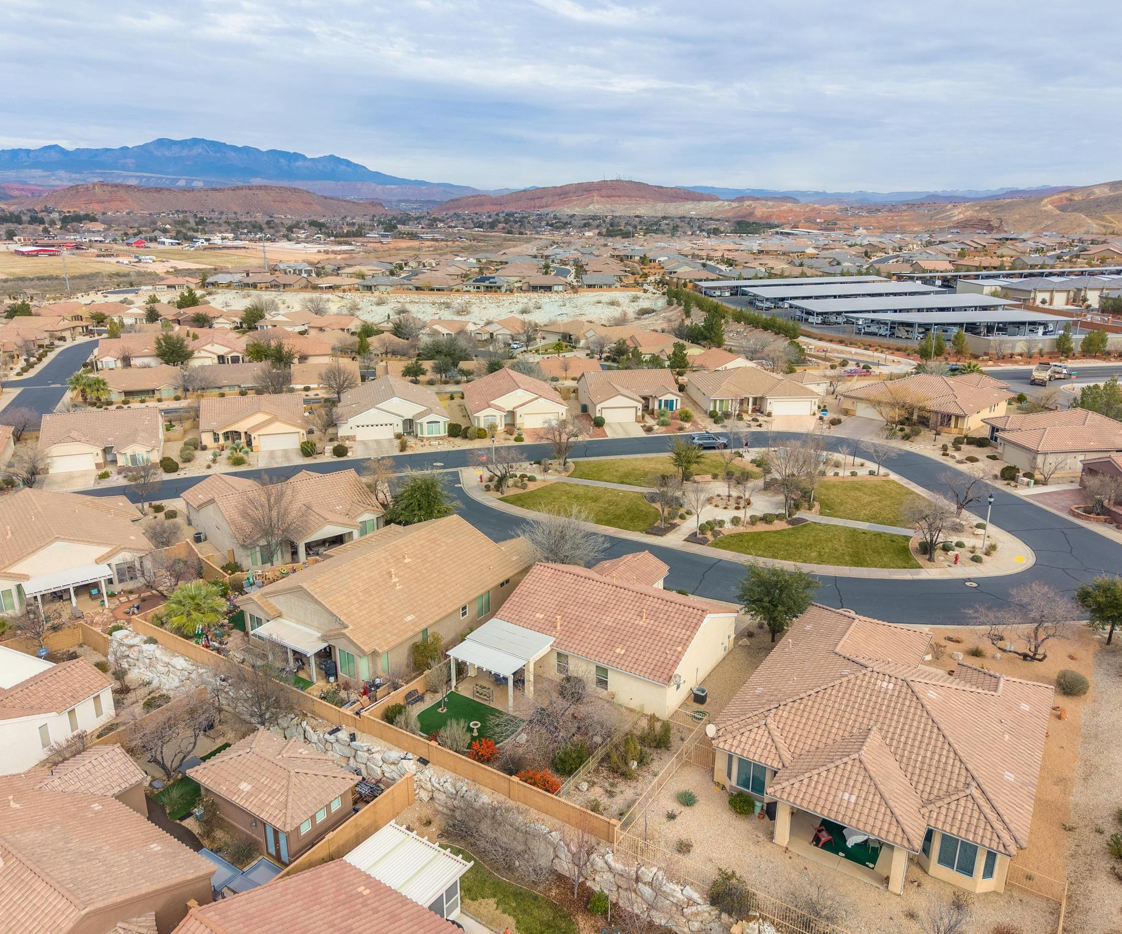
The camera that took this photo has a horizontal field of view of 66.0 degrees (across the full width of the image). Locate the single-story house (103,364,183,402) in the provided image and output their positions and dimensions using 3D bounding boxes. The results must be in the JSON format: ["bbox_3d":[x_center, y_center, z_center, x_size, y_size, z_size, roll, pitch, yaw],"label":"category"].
[{"bbox_3d":[-72.074,-14.806,149.574,13.000,5.200,13.800,-5,18,-16],"label":"single-story house"}]

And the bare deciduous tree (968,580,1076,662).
[{"bbox_3d":[29.631,10.034,55.780,6.500,5.200,5.800,10,20,29],"label":"bare deciduous tree"}]

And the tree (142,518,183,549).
[{"bbox_3d":[-35.614,6.014,77.279,3.590,2.903,3.590,-8,19,-25],"label":"tree"}]

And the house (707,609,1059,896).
[{"bbox_3d":[17.930,13.110,46.820,14.550,5.500,20.700,11,20,31],"label":"house"}]

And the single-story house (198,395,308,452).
[{"bbox_3d":[-39.619,-6.259,112.410,12.900,5.300,14.200,-4,18,-15],"label":"single-story house"}]

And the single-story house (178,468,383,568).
[{"bbox_3d":[-25.440,3.670,79.800,13.300,5.300,19.000,-14,22,-38],"label":"single-story house"}]

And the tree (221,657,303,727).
[{"bbox_3d":[-17.306,13.176,49.867,4.468,4.030,4.468,-7,19,-21],"label":"tree"}]

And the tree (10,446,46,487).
[{"bbox_3d":[-59.614,0.117,96.635,4.500,4.582,4.500,-11,20,-31],"label":"tree"}]

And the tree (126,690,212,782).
[{"bbox_3d":[-21.477,14.889,47.586,4.500,5.300,4.500,-9,19,-26],"label":"tree"}]

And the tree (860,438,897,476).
[{"bbox_3d":[36.191,-1.096,98.433,4.300,4.400,4.300,7,19,20],"label":"tree"}]

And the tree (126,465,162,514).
[{"bbox_3d":[-40.890,2.190,84.490,3.650,5.270,3.650,0,17,0],"label":"tree"}]

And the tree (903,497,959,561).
[{"bbox_3d":[31.440,5.320,73.420,4.770,5.750,4.770,0,17,0],"label":"tree"}]

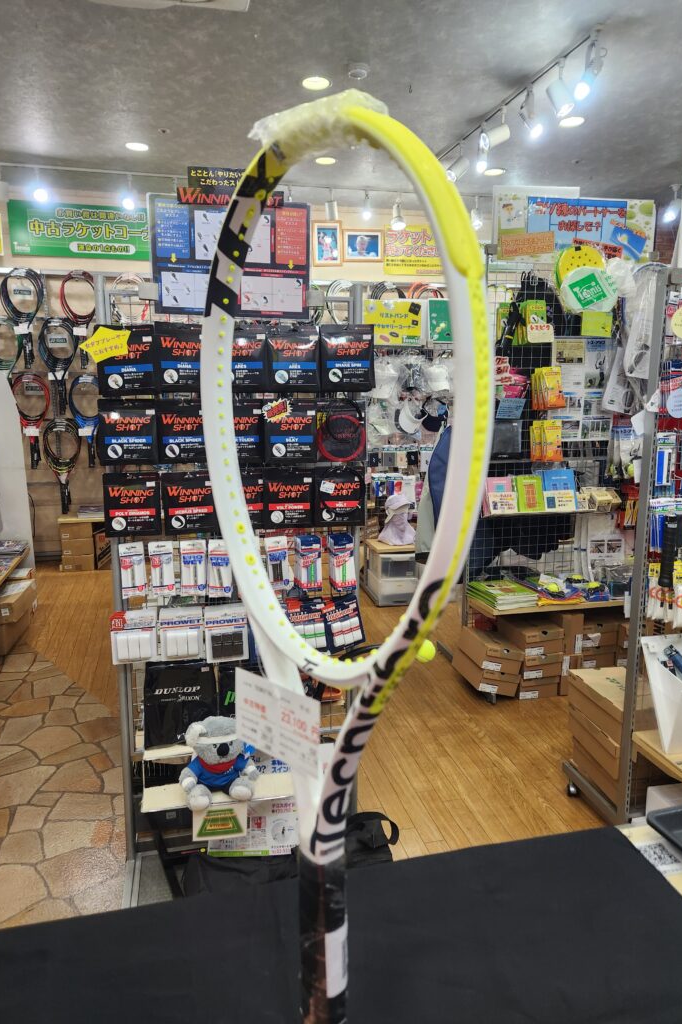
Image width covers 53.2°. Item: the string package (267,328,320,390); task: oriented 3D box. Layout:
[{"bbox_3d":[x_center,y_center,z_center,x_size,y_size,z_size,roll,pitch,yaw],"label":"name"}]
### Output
[{"bbox_3d":[-0.118,-0.383,1.710,0.142,0.164,0.020,-2,10,-12],"label":"string package"}]

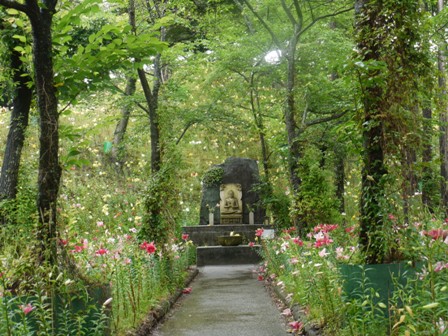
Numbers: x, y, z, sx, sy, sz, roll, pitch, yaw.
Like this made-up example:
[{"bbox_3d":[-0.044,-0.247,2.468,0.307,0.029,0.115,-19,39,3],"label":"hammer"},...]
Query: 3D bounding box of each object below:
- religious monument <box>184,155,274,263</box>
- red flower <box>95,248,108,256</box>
[{"bbox_3d":[0.130,0.985,14.150,2.170,2.500,1.400,-1,-2,-2],"label":"religious monument"},{"bbox_3d":[-1.543,1.065,7.500,0.170,0.100,0.160,-1,-2,-11],"label":"red flower"}]

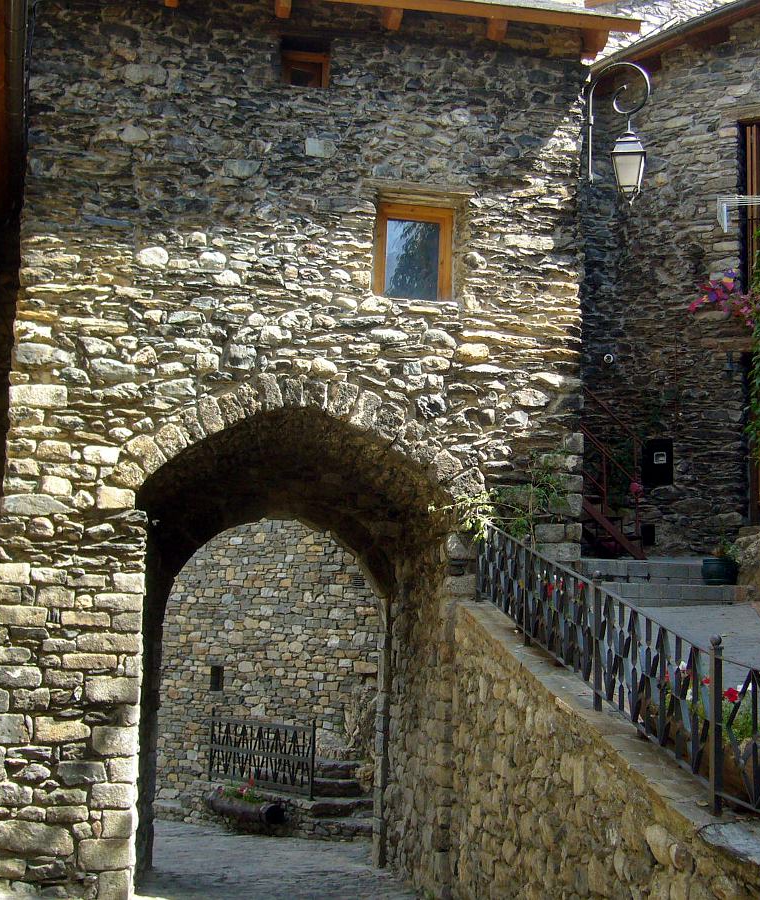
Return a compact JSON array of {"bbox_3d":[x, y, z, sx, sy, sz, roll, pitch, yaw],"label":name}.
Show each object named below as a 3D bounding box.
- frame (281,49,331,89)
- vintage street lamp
[{"bbox_3d":[-0.794,-4.049,12.928,0.503,0.401,0.100,2,-7,-8],"label":"frame"},{"bbox_3d":[2.621,-3.496,13.360,0.728,1.533,0.380,2,-7,-8],"label":"vintage street lamp"}]

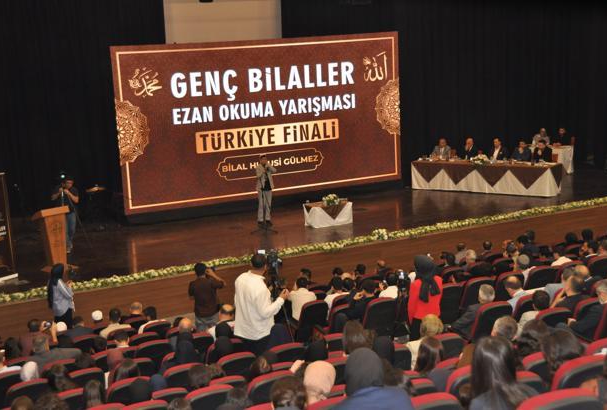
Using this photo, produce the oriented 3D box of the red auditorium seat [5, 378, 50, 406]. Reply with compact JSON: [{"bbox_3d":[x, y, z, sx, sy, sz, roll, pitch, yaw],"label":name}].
[{"bbox_3d":[-3.006,2.315,10.687,0.560,0.980,0.650,-8,11,-25],"label":"red auditorium seat"}]

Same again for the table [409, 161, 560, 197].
[{"bbox_3d":[4.857,-0.733,26.441,4.000,0.757,0.680,4,12,33],"label":"table"}]

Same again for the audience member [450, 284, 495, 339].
[{"bbox_3d":[2.146,1.564,12.214,0.560,1.220,0.850,-7,11,-23],"label":"audience member"}]

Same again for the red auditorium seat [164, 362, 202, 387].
[{"bbox_3d":[-1.263,2.032,9.991,0.560,0.950,0.620,-8,11,-26],"label":"red auditorium seat"}]

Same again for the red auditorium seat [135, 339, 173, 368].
[{"bbox_3d":[-1.940,2.113,12.345,0.560,0.950,0.620,-8,11,-26],"label":"red auditorium seat"}]

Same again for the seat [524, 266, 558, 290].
[{"bbox_3d":[3.477,1.372,14.978,0.560,0.950,0.620,-8,11,-26],"label":"seat"}]

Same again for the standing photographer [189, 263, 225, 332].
[{"bbox_3d":[-1.540,1.783,15.866,0.560,1.720,0.450,-1,10,12],"label":"standing photographer"}]

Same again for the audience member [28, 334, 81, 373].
[{"bbox_3d":[-3.051,2.124,11.979,0.580,1.250,0.850,-7,11,-23],"label":"audience member"}]

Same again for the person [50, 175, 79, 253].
[{"bbox_3d":[-5.238,0.221,21.567,0.600,1.680,0.460,-1,11,12],"label":"person"}]

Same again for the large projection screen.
[{"bbox_3d":[-0.955,-2.261,25.571,8.040,4.070,0.200,-8,11,-26],"label":"large projection screen"}]

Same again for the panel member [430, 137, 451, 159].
[{"bbox_3d":[3.862,-1.196,27.591,0.520,1.310,0.700,4,12,34],"label":"panel member"}]

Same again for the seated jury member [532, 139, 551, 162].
[{"bbox_3d":[6.317,-1.022,25.949,0.520,1.310,0.700,4,12,34],"label":"seated jury member"}]

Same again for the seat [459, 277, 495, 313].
[{"bbox_3d":[2.468,1.510,14.488,0.560,0.950,0.620,-8,11,-26],"label":"seat"}]

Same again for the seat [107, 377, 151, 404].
[{"bbox_3d":[-1.767,2.101,9.746,0.560,0.950,0.620,-8,11,-26],"label":"seat"}]

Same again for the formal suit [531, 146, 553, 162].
[{"bbox_3d":[6.334,-1.133,25.963,0.520,0.680,0.450,4,12,34],"label":"formal suit"}]

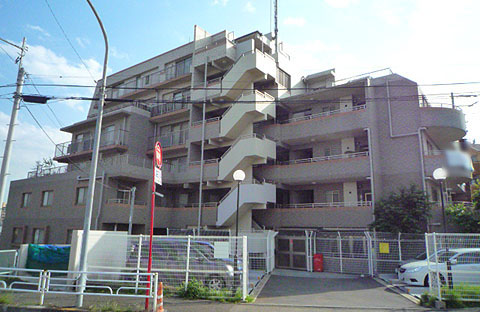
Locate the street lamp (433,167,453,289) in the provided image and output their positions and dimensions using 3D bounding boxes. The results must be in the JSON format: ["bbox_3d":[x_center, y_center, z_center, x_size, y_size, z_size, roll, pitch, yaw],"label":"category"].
[{"bbox_3d":[6.221,2.293,10.479,0.410,3.960,0.410,1,-11,0],"label":"street lamp"}]

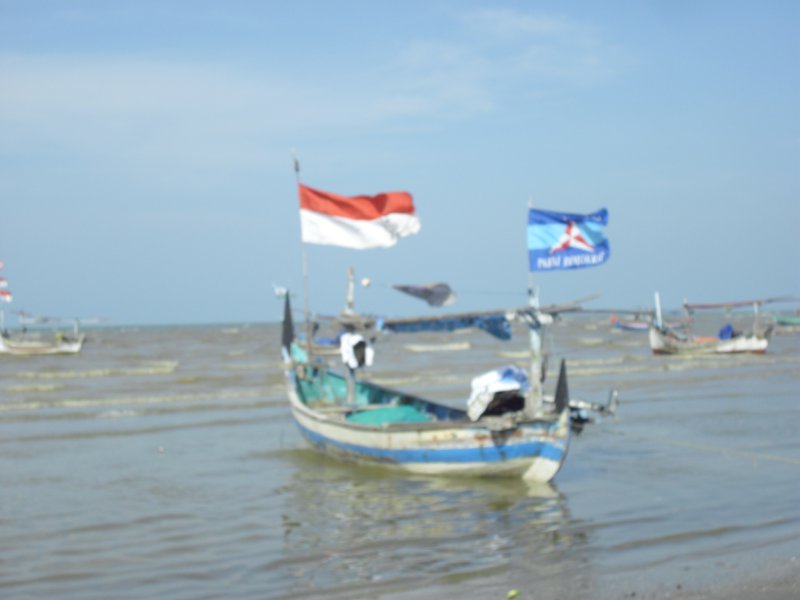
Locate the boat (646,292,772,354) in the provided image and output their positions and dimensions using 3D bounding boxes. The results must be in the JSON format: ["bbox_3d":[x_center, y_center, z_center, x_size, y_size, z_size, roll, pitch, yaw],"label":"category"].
[{"bbox_3d":[12.350,0.960,60.000,5.600,2.550,1.500,-2,-1,38],"label":"boat"}]

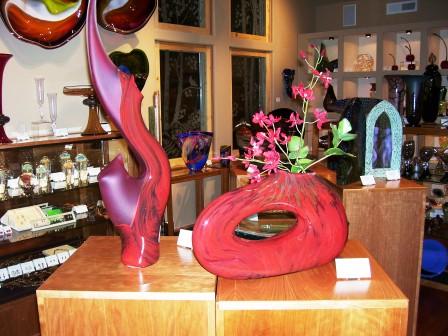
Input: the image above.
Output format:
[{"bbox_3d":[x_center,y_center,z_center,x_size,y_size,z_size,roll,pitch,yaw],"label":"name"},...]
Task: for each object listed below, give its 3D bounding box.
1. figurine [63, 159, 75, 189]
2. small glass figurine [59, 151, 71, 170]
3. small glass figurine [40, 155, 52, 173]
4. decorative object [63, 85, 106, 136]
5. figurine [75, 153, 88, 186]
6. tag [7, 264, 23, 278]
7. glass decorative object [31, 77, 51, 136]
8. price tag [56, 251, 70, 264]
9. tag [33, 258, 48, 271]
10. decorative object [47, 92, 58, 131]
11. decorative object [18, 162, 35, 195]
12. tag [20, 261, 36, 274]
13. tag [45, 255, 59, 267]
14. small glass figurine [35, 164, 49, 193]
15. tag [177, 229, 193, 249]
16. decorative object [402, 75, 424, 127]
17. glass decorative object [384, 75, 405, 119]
[{"bbox_3d":[-0.868,0.025,2.465,0.062,0.149,0.062,9,14,43],"label":"figurine"},{"bbox_3d":[-0.963,-0.020,2.691,0.060,0.160,0.060,9,14,43],"label":"small glass figurine"},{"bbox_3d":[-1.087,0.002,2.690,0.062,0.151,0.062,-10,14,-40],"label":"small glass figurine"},{"bbox_3d":[-0.753,-0.331,2.548,0.310,0.272,0.310,9,14,43],"label":"decorative object"},{"bbox_3d":[-0.893,0.004,2.754,0.070,0.189,0.070,-10,14,-40],"label":"figurine"},{"bbox_3d":[-1.185,0.588,2.498,0.070,0.055,0.030,-10,14,-42],"label":"tag"},{"bbox_3d":[-1.068,-0.356,2.576,0.110,0.335,0.100,-10,14,-40],"label":"glass decorative object"},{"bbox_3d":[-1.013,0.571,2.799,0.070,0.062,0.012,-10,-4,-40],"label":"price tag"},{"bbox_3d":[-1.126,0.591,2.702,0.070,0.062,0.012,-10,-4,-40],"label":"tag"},{"bbox_3d":[-1.012,-0.321,2.613,0.060,0.236,0.060,9,14,43],"label":"decorative object"},{"bbox_3d":[-1.069,0.045,2.385,0.085,0.144,0.082,9,14,43],"label":"decorative object"},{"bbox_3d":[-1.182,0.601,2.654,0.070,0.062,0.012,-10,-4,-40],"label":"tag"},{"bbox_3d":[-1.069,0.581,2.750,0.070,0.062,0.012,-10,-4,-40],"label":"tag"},{"bbox_3d":[-0.998,0.046,2.425,0.067,0.127,0.067,9,14,43],"label":"small glass figurine"},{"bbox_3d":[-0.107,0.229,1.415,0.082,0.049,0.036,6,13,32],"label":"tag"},{"bbox_3d":[1.381,-0.487,3.197,0.150,0.370,0.150,7,13,35],"label":"decorative object"},{"bbox_3d":[1.177,-0.471,3.032,0.152,0.322,0.152,-9,13,-39],"label":"glass decorative object"}]

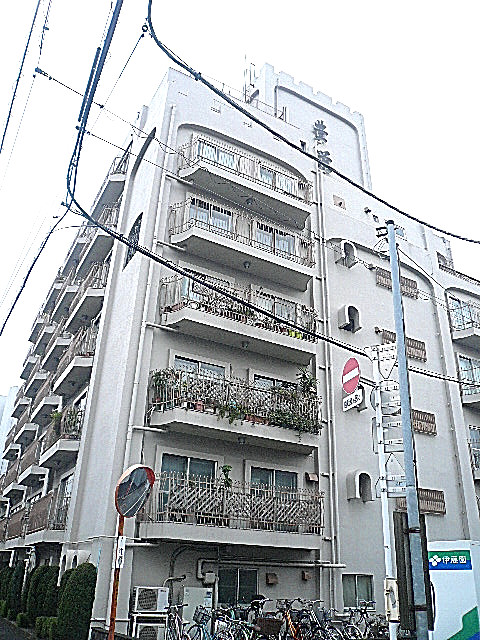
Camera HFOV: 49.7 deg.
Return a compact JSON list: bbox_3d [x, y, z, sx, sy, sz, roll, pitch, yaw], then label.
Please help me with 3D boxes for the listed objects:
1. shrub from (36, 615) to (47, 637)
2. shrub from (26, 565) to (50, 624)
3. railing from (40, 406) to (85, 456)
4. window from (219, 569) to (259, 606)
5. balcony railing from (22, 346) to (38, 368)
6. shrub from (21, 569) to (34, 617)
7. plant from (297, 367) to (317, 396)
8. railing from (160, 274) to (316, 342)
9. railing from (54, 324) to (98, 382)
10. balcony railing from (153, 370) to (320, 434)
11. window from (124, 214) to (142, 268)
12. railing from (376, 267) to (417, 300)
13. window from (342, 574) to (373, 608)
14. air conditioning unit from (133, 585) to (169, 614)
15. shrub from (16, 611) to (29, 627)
[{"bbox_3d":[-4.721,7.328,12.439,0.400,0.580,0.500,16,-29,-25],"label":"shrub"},{"bbox_3d":[-5.435,7.555,14.130,0.750,1.600,0.750,15,-29,-26],"label":"shrub"},{"bbox_3d":[-6.314,4.195,18.586,0.876,1.068,4.188,16,-30,-25],"label":"railing"},{"bbox_3d":[-0.066,7.071,13.706,1.212,0.867,0.120,16,-29,-25],"label":"window"},{"bbox_3d":[-14.347,2.624,36.063,0.727,1.106,4.422,16,-29,-25],"label":"balcony railing"},{"bbox_3d":[-6.824,8.838,16.647,0.636,1.512,0.648,16,-30,-25],"label":"shrub"},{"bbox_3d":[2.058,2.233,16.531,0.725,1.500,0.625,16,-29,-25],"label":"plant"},{"bbox_3d":[0.206,-0.104,16.004,5.220,1.092,0.972,16,-30,-25],"label":"railing"},{"bbox_3d":[-6.323,1.492,19.851,0.640,1.080,4.050,15,-29,-26],"label":"railing"},{"bbox_3d":[0.154,2.506,15.224,5.525,1.150,0.750,16,-29,-25],"label":"balcony railing"},{"bbox_3d":[-3.731,-2.714,18.079,0.120,1.632,1.536,16,-30,-25],"label":"window"},{"bbox_3d":[6.283,-1.441,20.825,2.148,0.864,0.336,16,-30,-25],"label":"railing"},{"bbox_3d":[3.482,7.965,15.204,1.216,0.910,0.120,16,-29,-25],"label":"window"},{"bbox_3d":[-2.048,6.421,11.883,0.790,0.530,0.290,15,-29,-26],"label":"air conditioning unit"},{"bbox_3d":[-6.064,8.328,14.467,0.400,0.480,0.400,16,-29,-25],"label":"shrub"}]

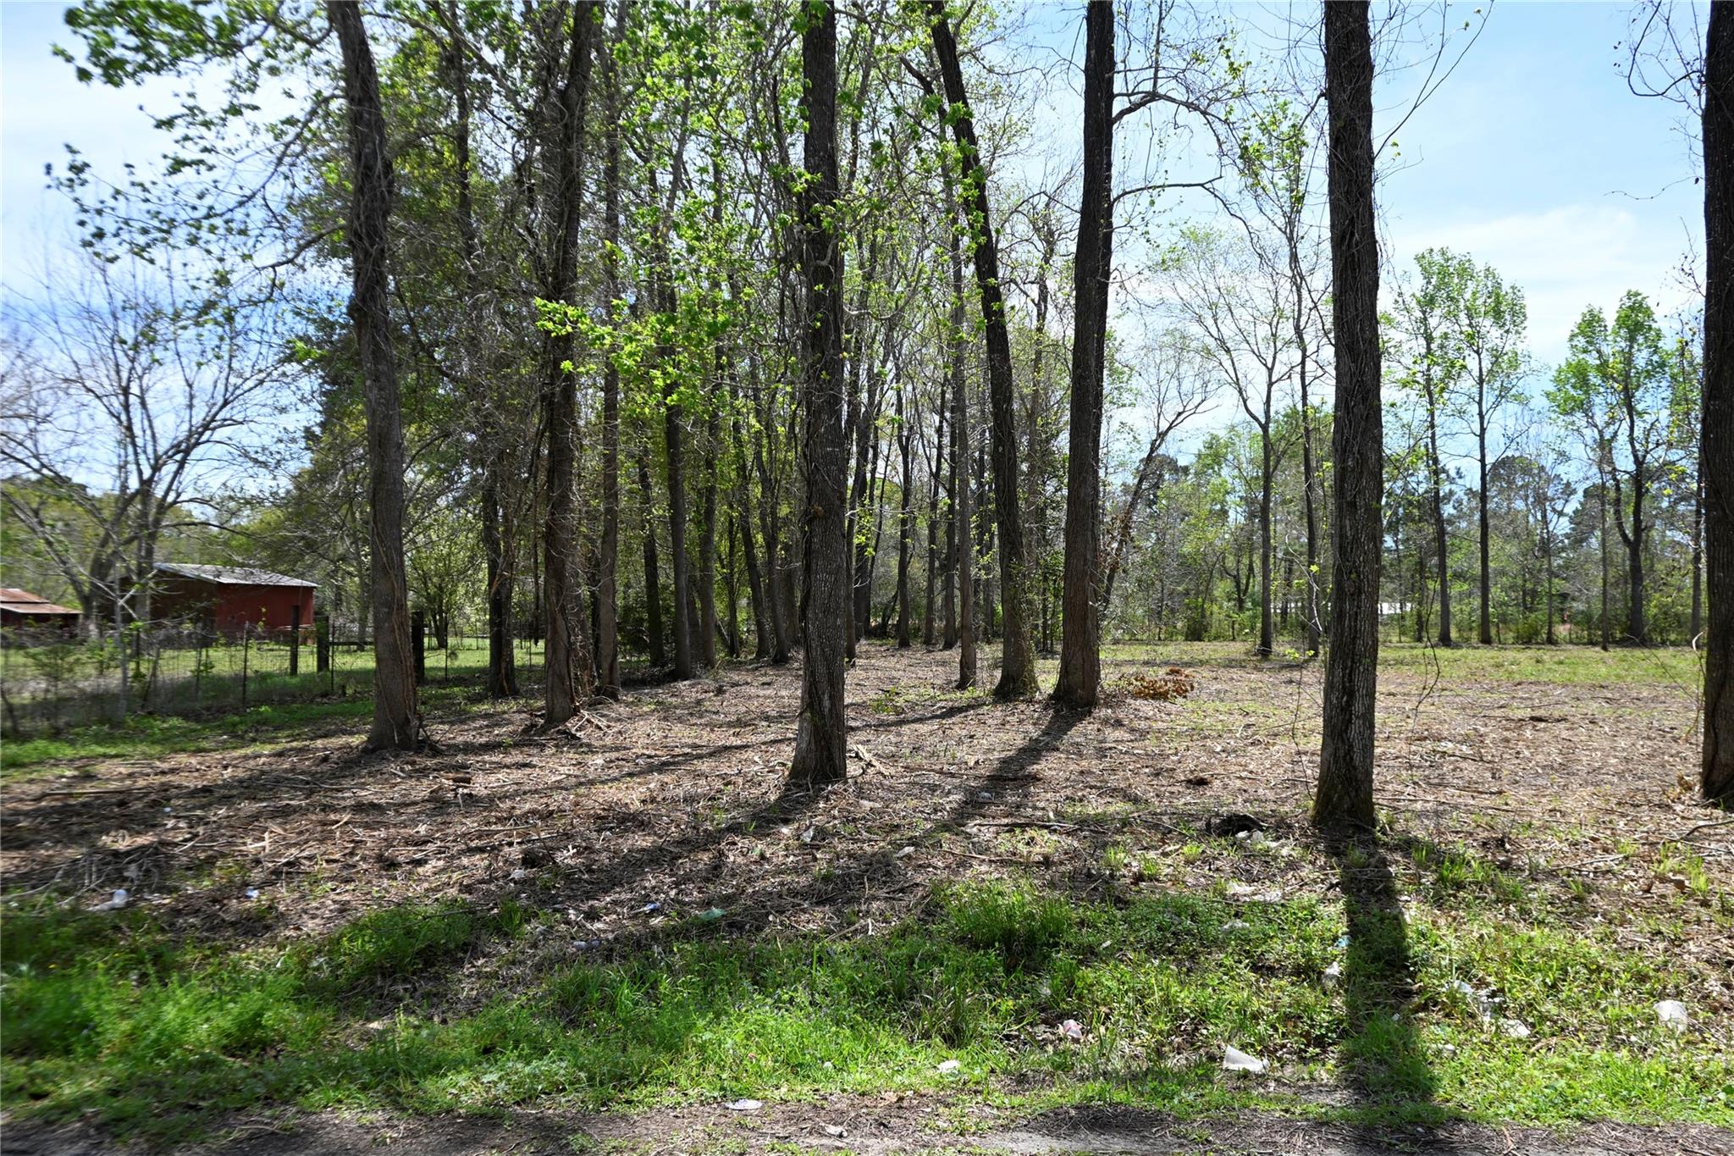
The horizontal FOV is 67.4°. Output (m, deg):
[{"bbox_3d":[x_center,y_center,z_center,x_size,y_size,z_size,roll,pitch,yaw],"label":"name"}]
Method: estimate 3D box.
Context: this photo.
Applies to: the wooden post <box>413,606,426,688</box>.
[{"bbox_3d":[-7.683,1.185,22.300,0.200,1.350,0.200,0,-1,0],"label":"wooden post"}]

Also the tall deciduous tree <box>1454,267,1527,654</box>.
[{"bbox_3d":[20.149,-4.049,42.000,2.600,12.500,2.600,0,-1,0],"label":"tall deciduous tree"}]

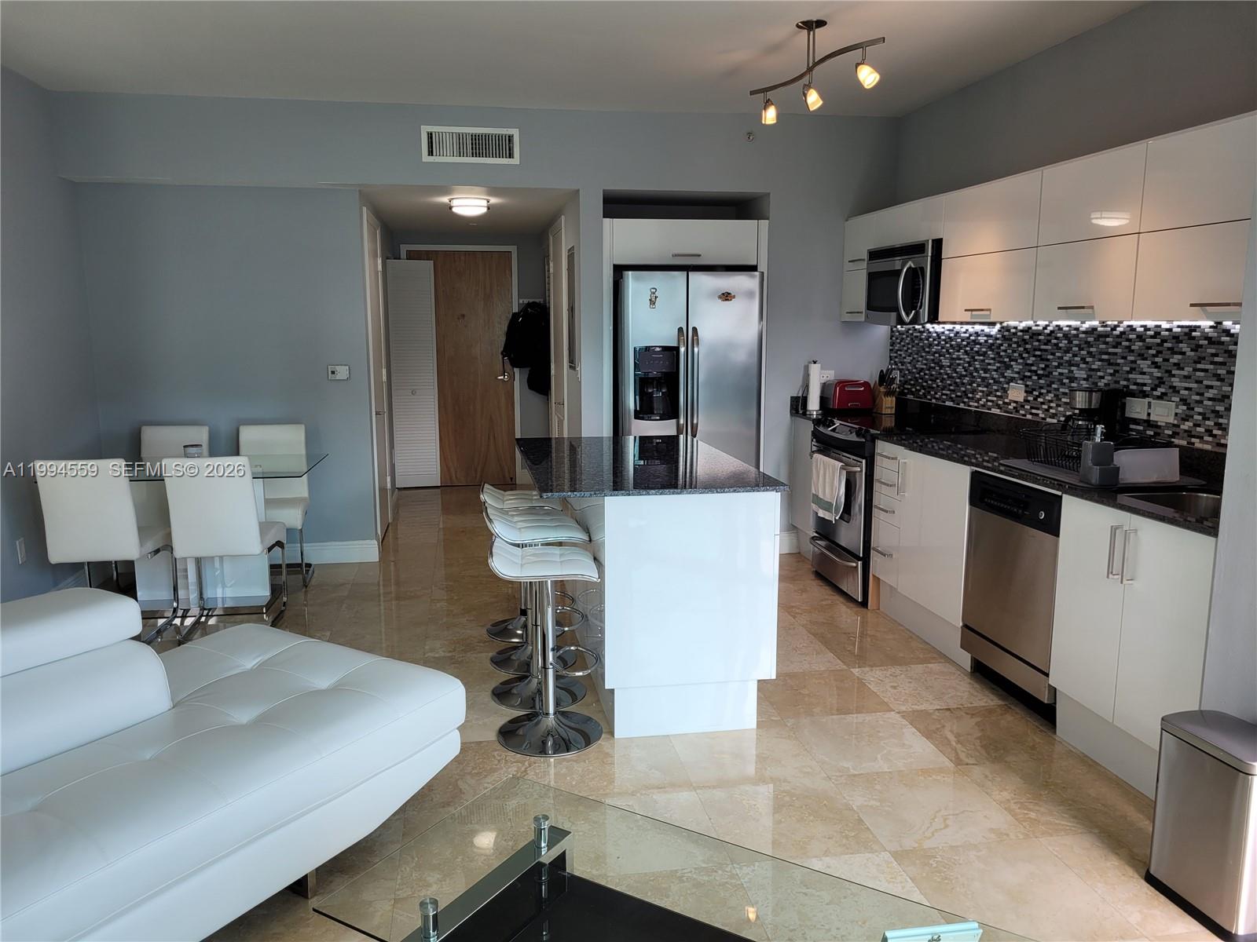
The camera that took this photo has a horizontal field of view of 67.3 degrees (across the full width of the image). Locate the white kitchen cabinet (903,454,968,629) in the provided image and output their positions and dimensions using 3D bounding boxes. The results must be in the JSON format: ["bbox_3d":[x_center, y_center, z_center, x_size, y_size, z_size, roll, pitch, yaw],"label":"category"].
[{"bbox_3d":[1.641,0.269,4.247,0.600,0.683,0.597,-2,9,-10],"label":"white kitchen cabinet"}]

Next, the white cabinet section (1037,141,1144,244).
[{"bbox_3d":[1.860,-1.019,3.531,0.320,0.304,0.595,-2,9,-9],"label":"white cabinet section"}]

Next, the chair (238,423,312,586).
[{"bbox_3d":[-2.074,0.191,5.452,0.403,0.883,0.515,-2,9,-10],"label":"chair"}]

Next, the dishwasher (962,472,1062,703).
[{"bbox_3d":[1.738,0.406,3.666,0.600,0.760,0.601,-2,9,-10],"label":"dishwasher"}]

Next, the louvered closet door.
[{"bbox_3d":[-1.883,-0.837,8.314,0.391,1.983,0.051,-2,9,-9],"label":"louvered closet door"}]

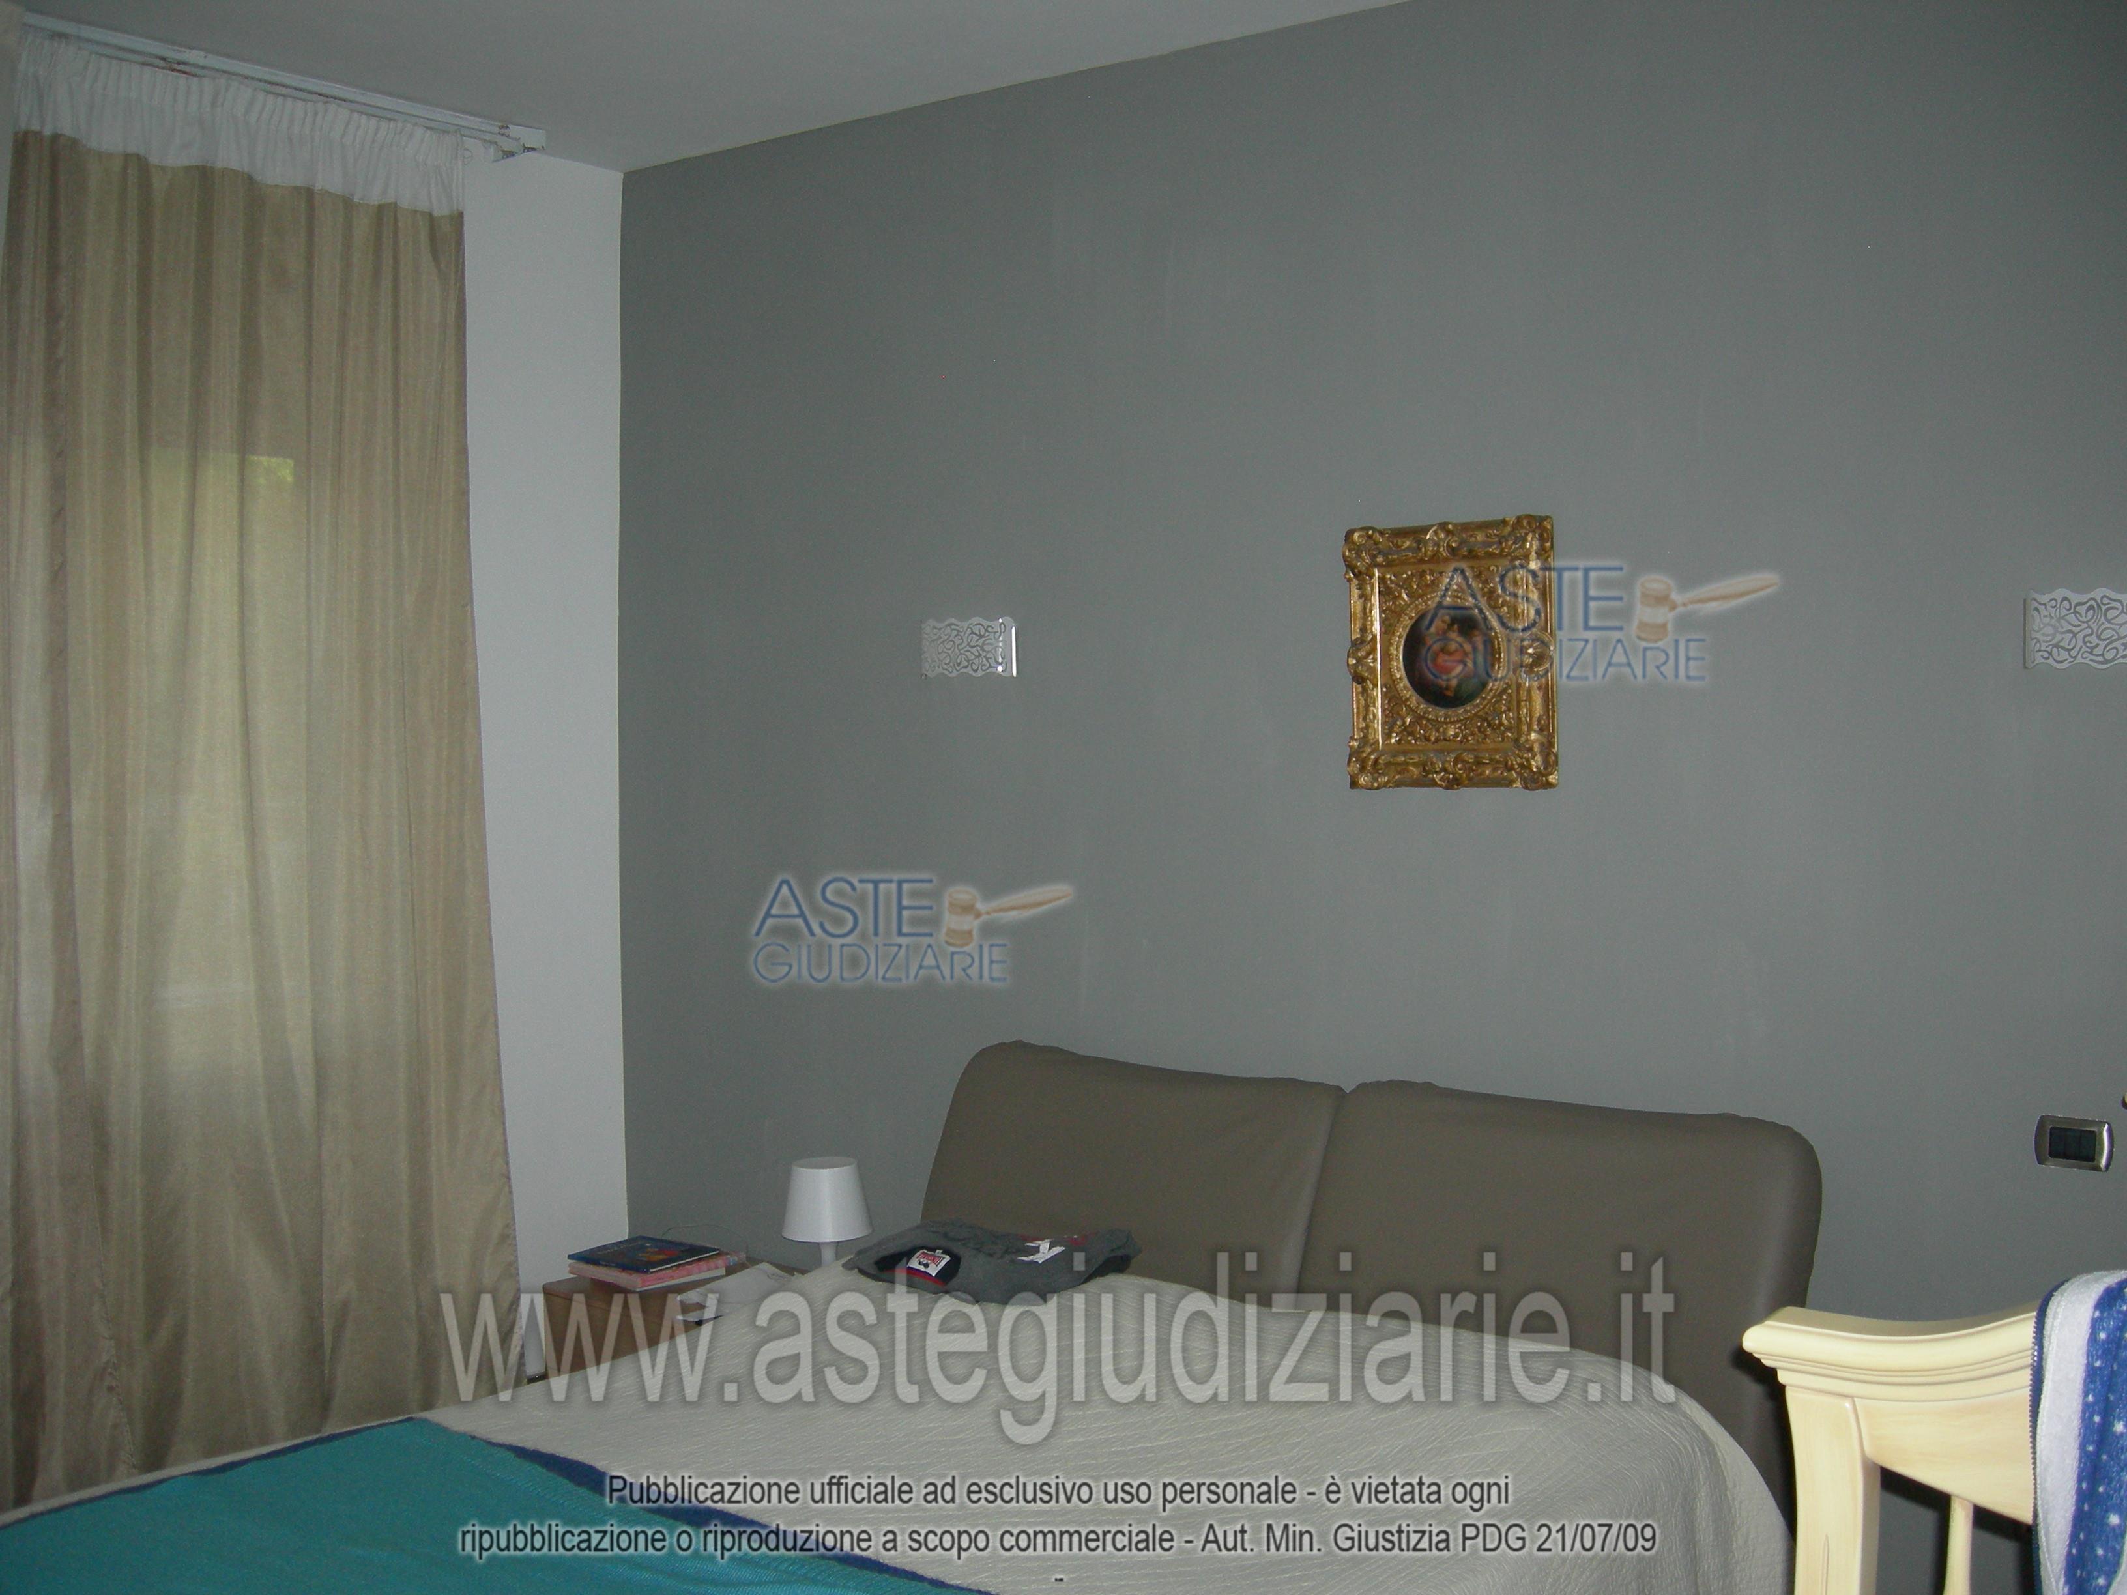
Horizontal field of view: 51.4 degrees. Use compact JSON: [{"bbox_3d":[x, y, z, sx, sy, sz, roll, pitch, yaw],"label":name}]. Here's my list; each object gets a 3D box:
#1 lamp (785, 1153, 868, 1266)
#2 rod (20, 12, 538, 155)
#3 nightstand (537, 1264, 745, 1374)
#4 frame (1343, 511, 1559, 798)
[{"bbox_3d":[-0.502,0.918,4.660,0.190,0.290,0.190,0,2,0],"label":"lamp"},{"bbox_3d":[-1.540,-1.408,4.370,0.160,0.050,1.160,2,3,38],"label":"rod"},{"bbox_3d":[-0.734,1.218,4.691,0.600,0.352,0.450,2,3,38],"label":"nightstand"},{"bbox_3d":[0.672,-0.245,3.837,0.390,0.460,0.050,2,3,38],"label":"frame"}]

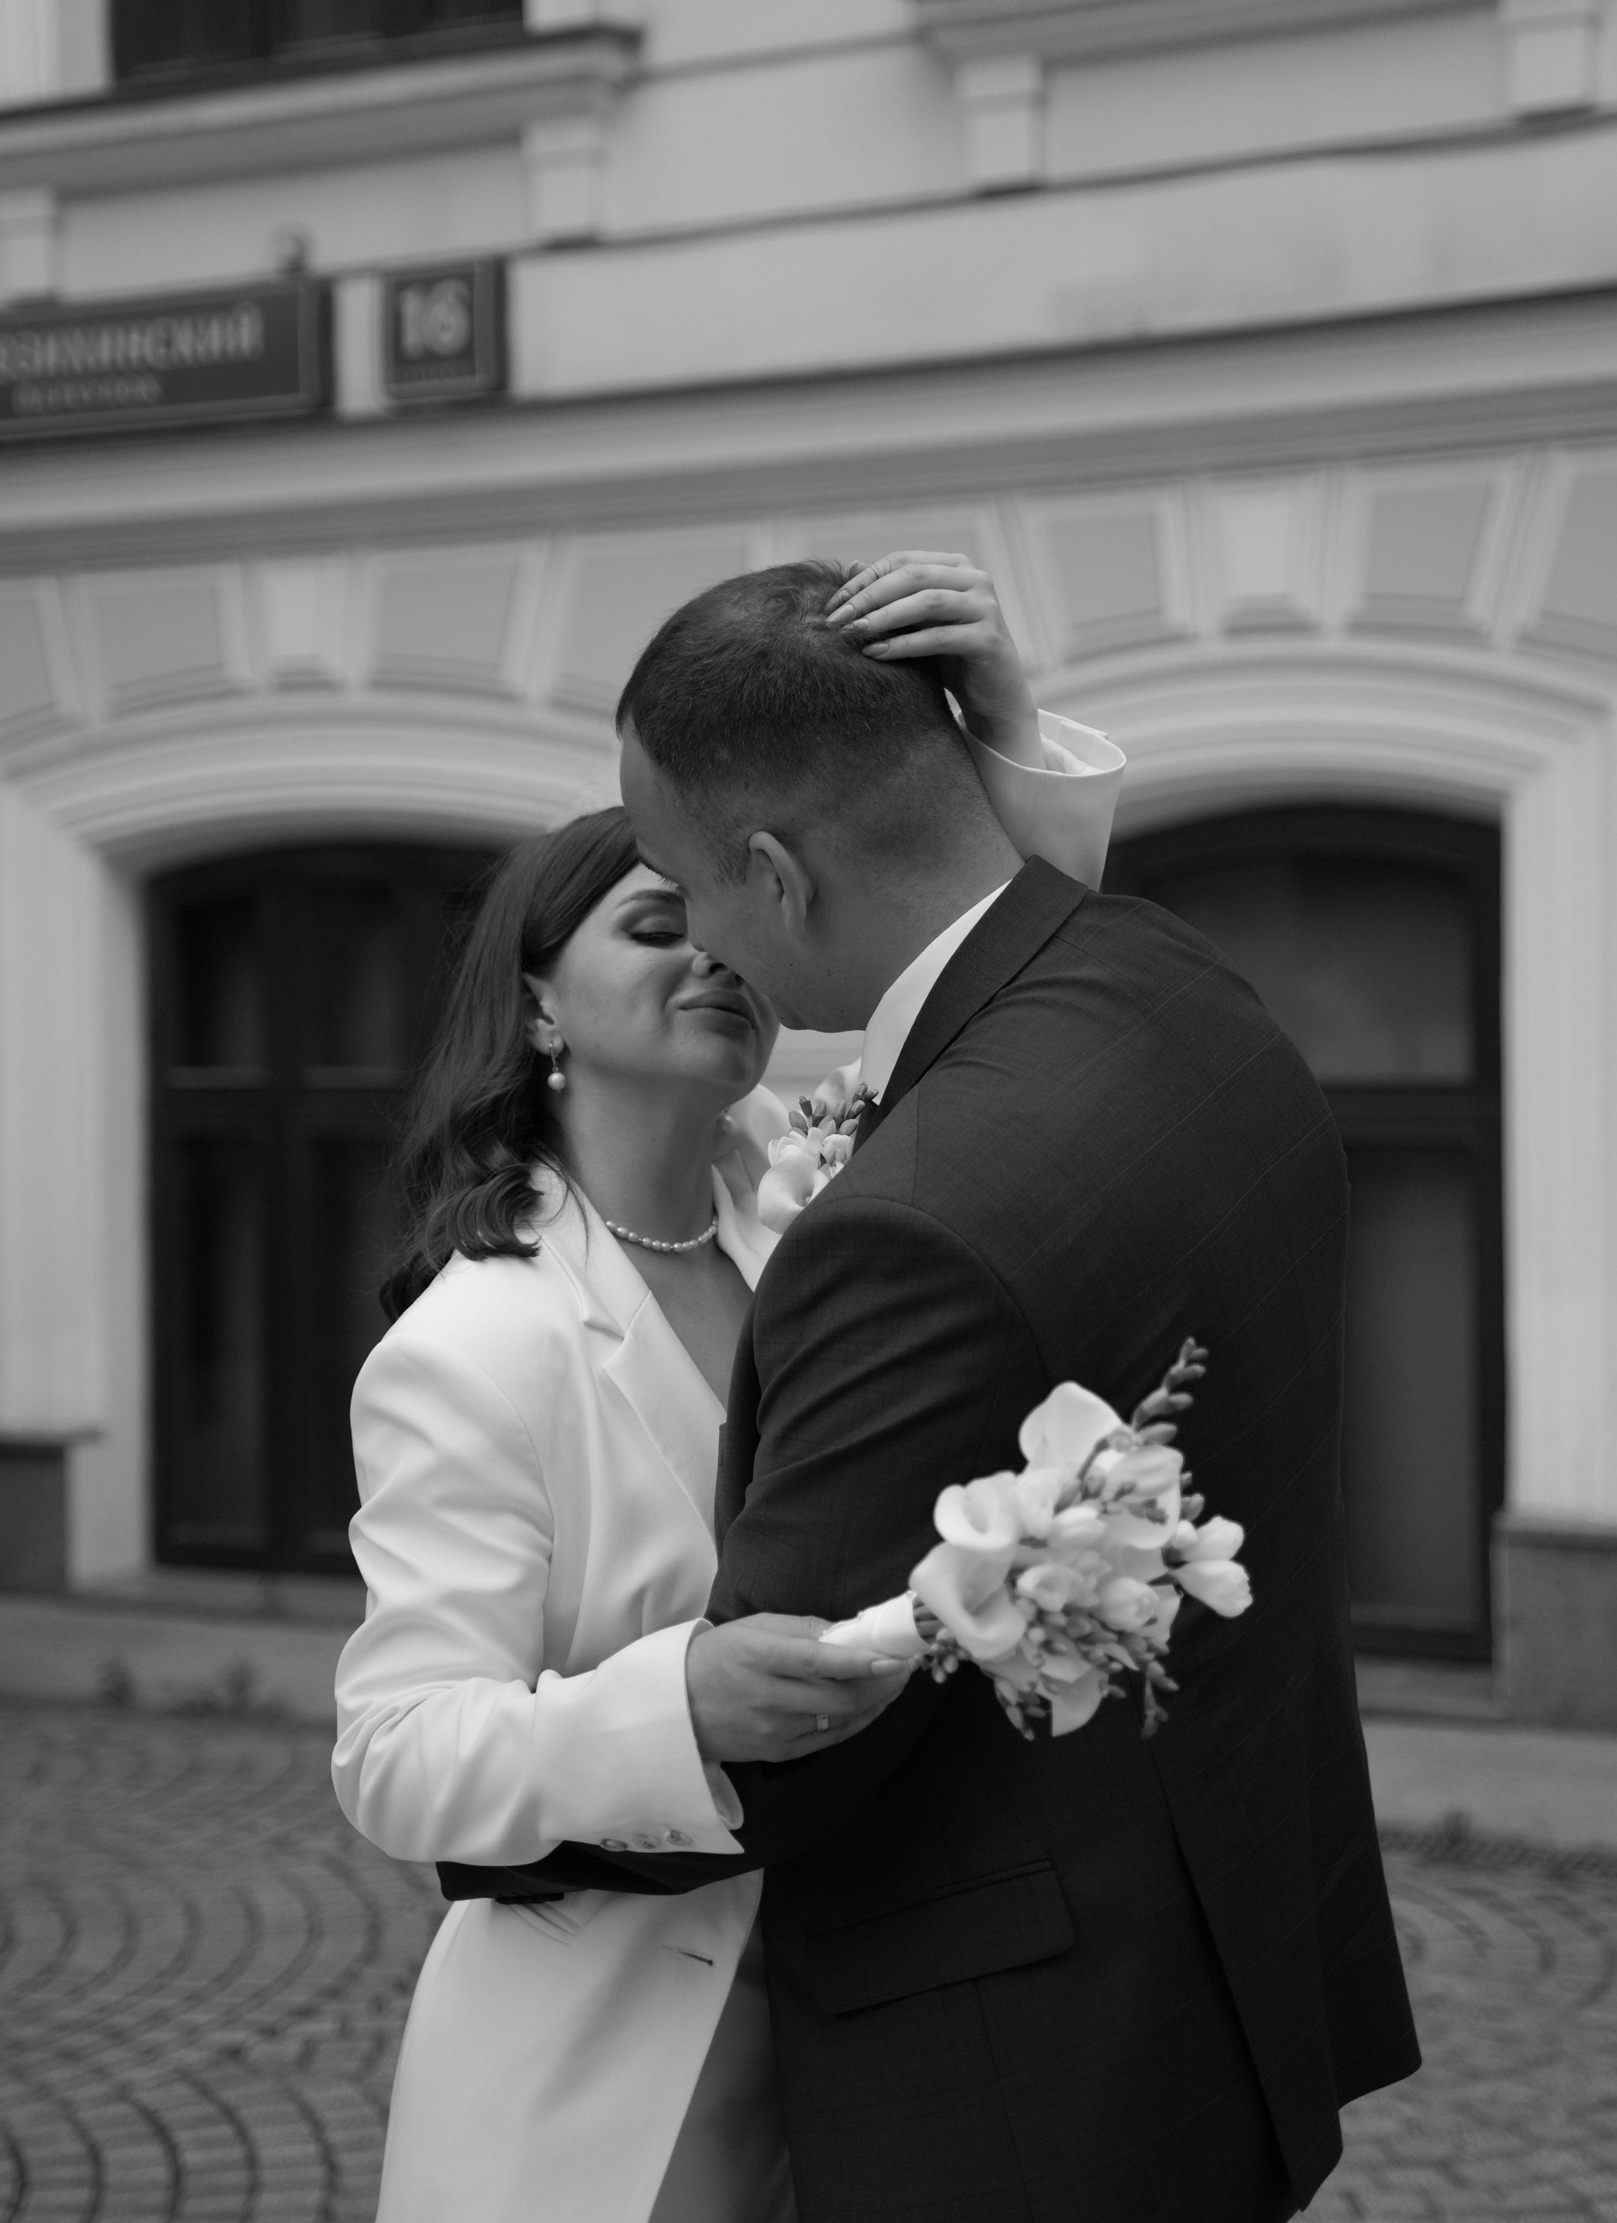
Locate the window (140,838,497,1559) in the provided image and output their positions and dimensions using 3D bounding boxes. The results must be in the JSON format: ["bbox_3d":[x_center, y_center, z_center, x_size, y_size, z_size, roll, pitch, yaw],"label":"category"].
[{"bbox_3d":[-1.111,0.242,9.132,1.271,1.859,0.120,0,1,28],"label":"window"}]

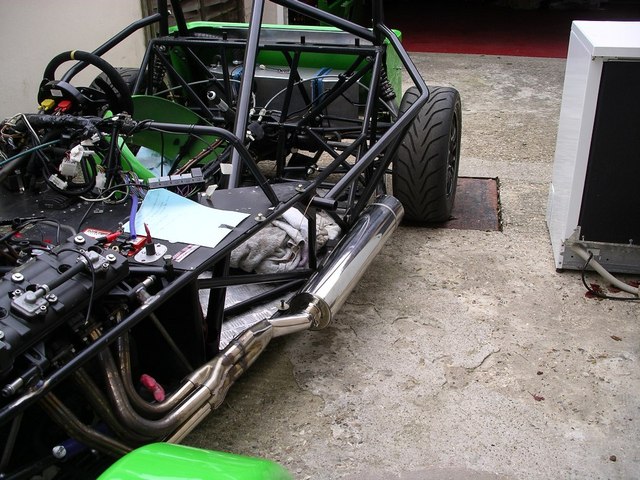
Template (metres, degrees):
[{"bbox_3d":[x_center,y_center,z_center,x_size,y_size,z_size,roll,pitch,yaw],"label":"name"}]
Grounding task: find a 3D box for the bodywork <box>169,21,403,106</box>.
[{"bbox_3d":[-0.162,-0.754,3.066,1.040,0.380,0.320,8,28,19],"label":"bodywork"}]

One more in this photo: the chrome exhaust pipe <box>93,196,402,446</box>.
[{"bbox_3d":[-0.141,0.153,1.988,0.380,0.310,1.220,11,29,24],"label":"chrome exhaust pipe"}]

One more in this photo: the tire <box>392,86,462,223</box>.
[{"bbox_3d":[0.476,-0.371,2.990,0.205,0.578,0.578,8,28,18],"label":"tire"}]

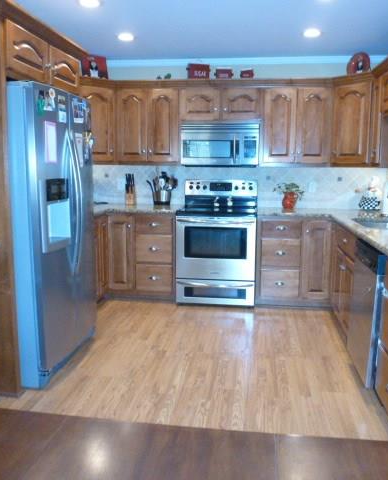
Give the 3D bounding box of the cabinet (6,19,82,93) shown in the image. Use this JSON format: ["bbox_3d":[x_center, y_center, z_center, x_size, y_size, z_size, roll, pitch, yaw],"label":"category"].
[{"bbox_3d":[-1.217,-1.098,2.794,0.650,0.305,0.990,2,9,8],"label":"cabinet"}]

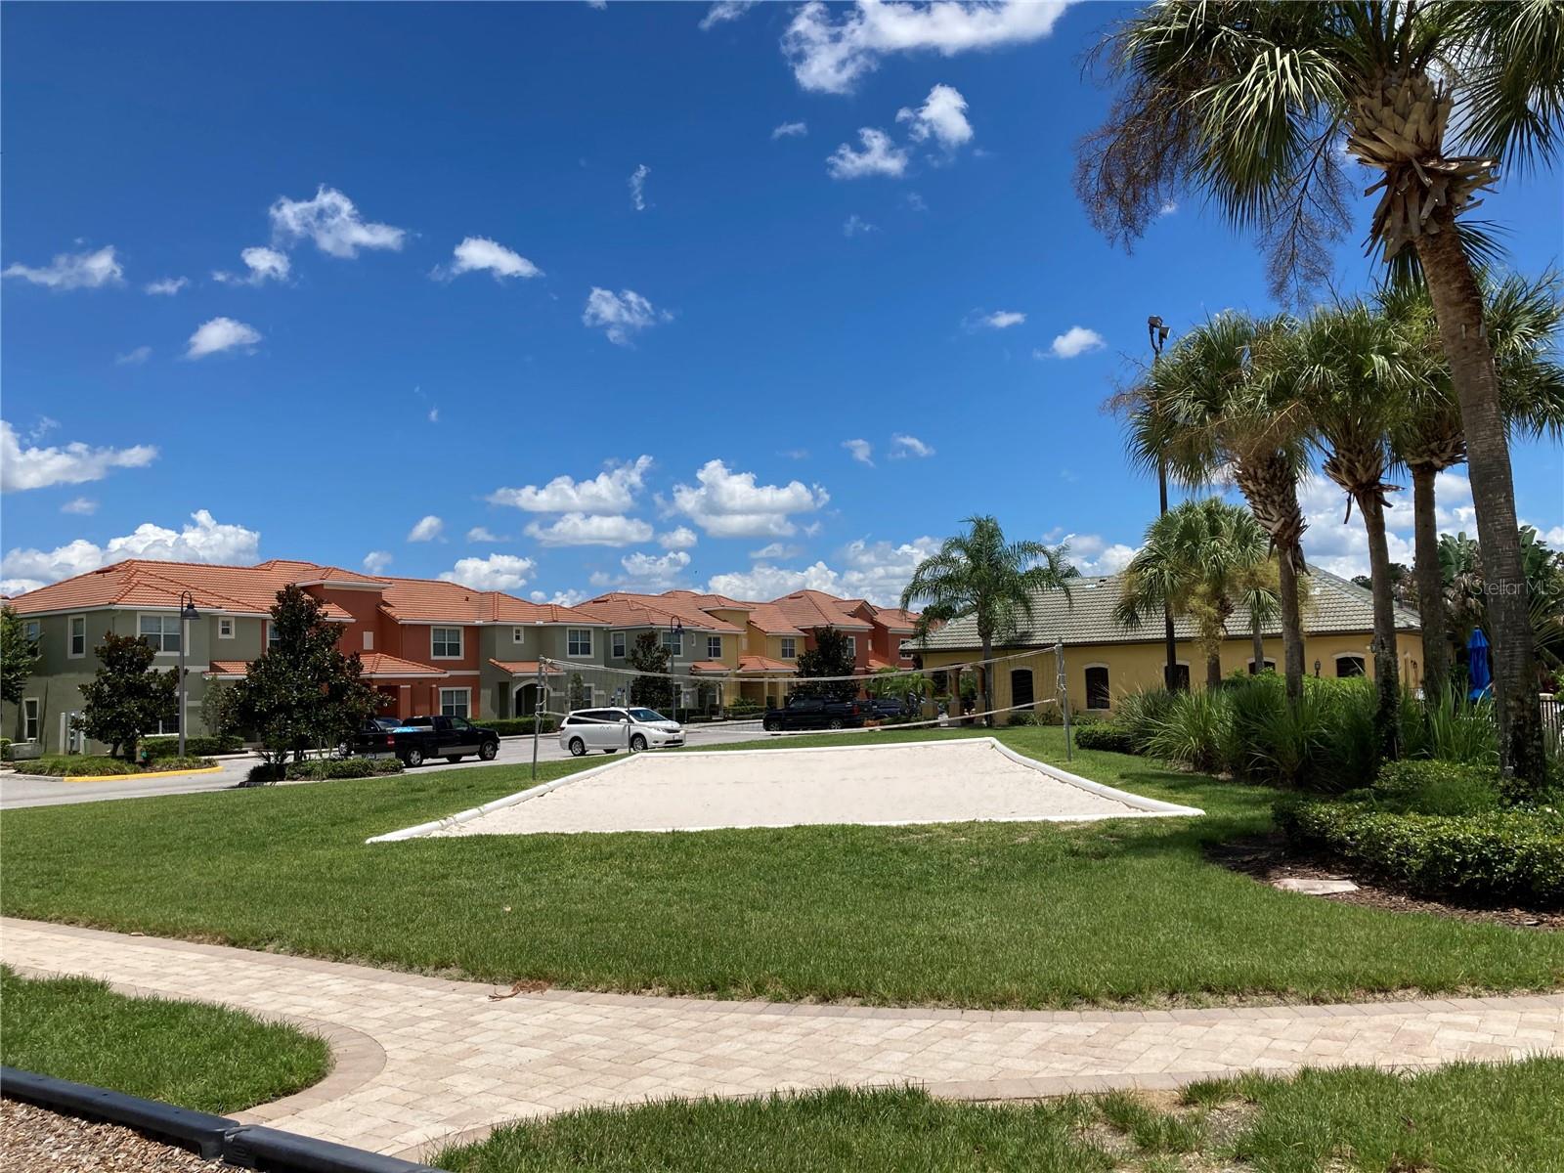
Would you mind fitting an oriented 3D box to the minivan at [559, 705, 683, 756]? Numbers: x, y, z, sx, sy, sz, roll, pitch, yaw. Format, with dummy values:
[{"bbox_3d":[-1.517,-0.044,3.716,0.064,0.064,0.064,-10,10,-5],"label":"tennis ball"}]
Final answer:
[{"bbox_3d":[-6.000,5.380,47.500,5.080,1.780,1.990,-6,-6,35],"label":"minivan"}]

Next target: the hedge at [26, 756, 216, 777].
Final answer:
[{"bbox_3d":[-21.943,5.918,42.036,2.800,0.580,5.500,-4,-5,33],"label":"hedge"}]

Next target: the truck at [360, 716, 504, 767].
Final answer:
[{"bbox_3d":[-13.030,5.700,47.200,2.000,1.870,5.950,-4,-5,26],"label":"truck"}]

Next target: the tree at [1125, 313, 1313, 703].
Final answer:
[{"bbox_3d":[8.250,-0.913,23.500,3.550,8.290,3.400,-3,-5,19],"label":"tree"}]

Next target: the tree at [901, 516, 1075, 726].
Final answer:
[{"bbox_3d":[8.218,1.389,50.500,6.900,8.360,6.500,-2,-5,9],"label":"tree"}]

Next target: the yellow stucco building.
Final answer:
[{"bbox_3d":[16.494,2.561,54.016,20.960,6.330,9.490,-5,-6,34],"label":"yellow stucco building"}]

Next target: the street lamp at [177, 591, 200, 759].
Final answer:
[{"bbox_3d":[-20.521,3.152,43.730,0.800,5.970,0.650,-4,-5,33],"label":"street lamp"}]

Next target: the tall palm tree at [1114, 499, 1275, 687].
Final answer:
[{"bbox_3d":[10.752,0.844,33.008,4.100,6.200,4.200,-2,-4,0],"label":"tall palm tree"}]

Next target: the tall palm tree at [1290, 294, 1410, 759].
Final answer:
[{"bbox_3d":[9.446,-0.849,20.700,2.400,7.650,2.500,-4,-5,25],"label":"tall palm tree"}]

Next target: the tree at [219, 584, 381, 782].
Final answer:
[{"bbox_3d":[-15.365,2.917,40.227,5.000,5.920,5.100,-2,-4,0],"label":"tree"}]

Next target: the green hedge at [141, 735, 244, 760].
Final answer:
[{"bbox_3d":[-23.949,6.402,51.500,4.200,0.900,1.100,2,-6,-40],"label":"green hedge"}]

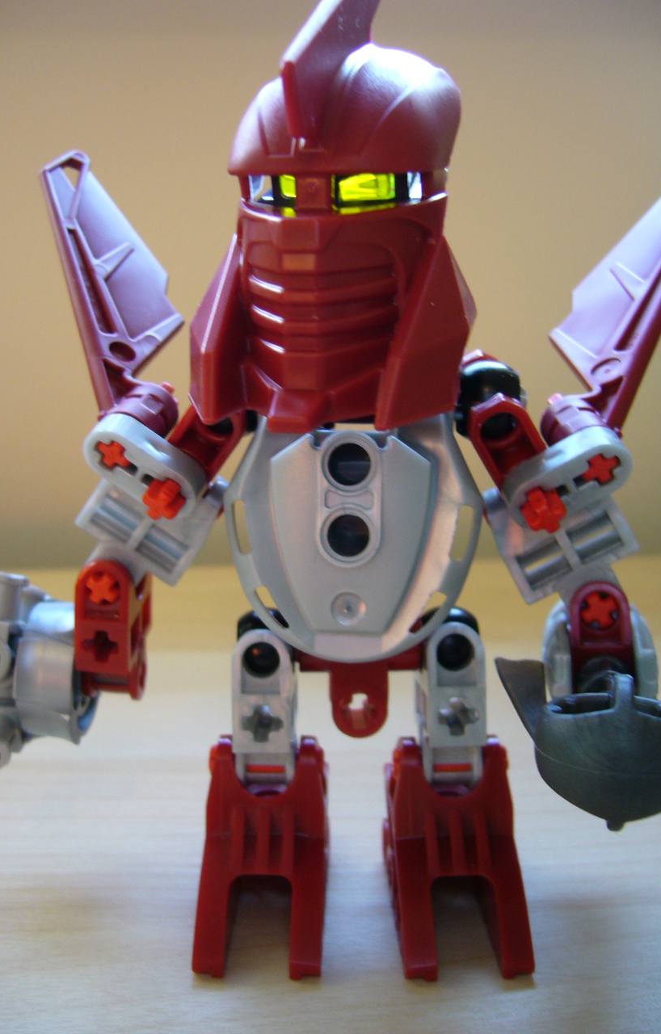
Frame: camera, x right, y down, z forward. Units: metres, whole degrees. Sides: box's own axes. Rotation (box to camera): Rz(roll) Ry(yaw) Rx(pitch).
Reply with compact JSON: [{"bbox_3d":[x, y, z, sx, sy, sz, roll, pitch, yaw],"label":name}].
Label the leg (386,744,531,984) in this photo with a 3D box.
[{"bbox_3d":[0.017,0.044,0.145,0.017,0.025,0.031,0,3,0],"label":"leg"}]

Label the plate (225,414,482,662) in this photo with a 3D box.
[{"bbox_3d":[0.003,0.001,0.124,0.032,0.032,0.014,0,1,3],"label":"plate"}]

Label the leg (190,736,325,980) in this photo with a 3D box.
[{"bbox_3d":[-0.009,0.044,0.145,0.017,0.025,0.031,0,3,0],"label":"leg"}]

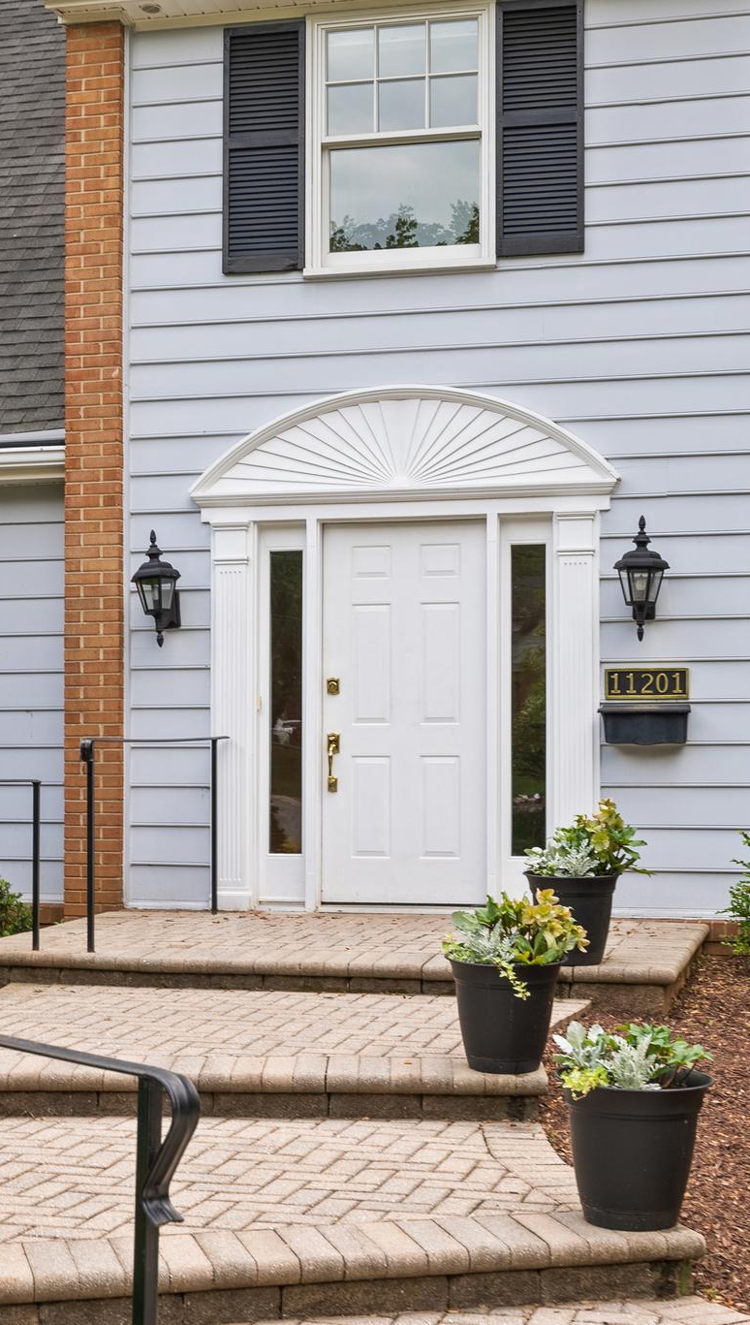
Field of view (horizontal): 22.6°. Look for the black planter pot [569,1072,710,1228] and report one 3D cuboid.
[{"bbox_3d":[0.658,1.219,4.720,0.400,0.360,0.400,-1,-2,13],"label":"black planter pot"}]

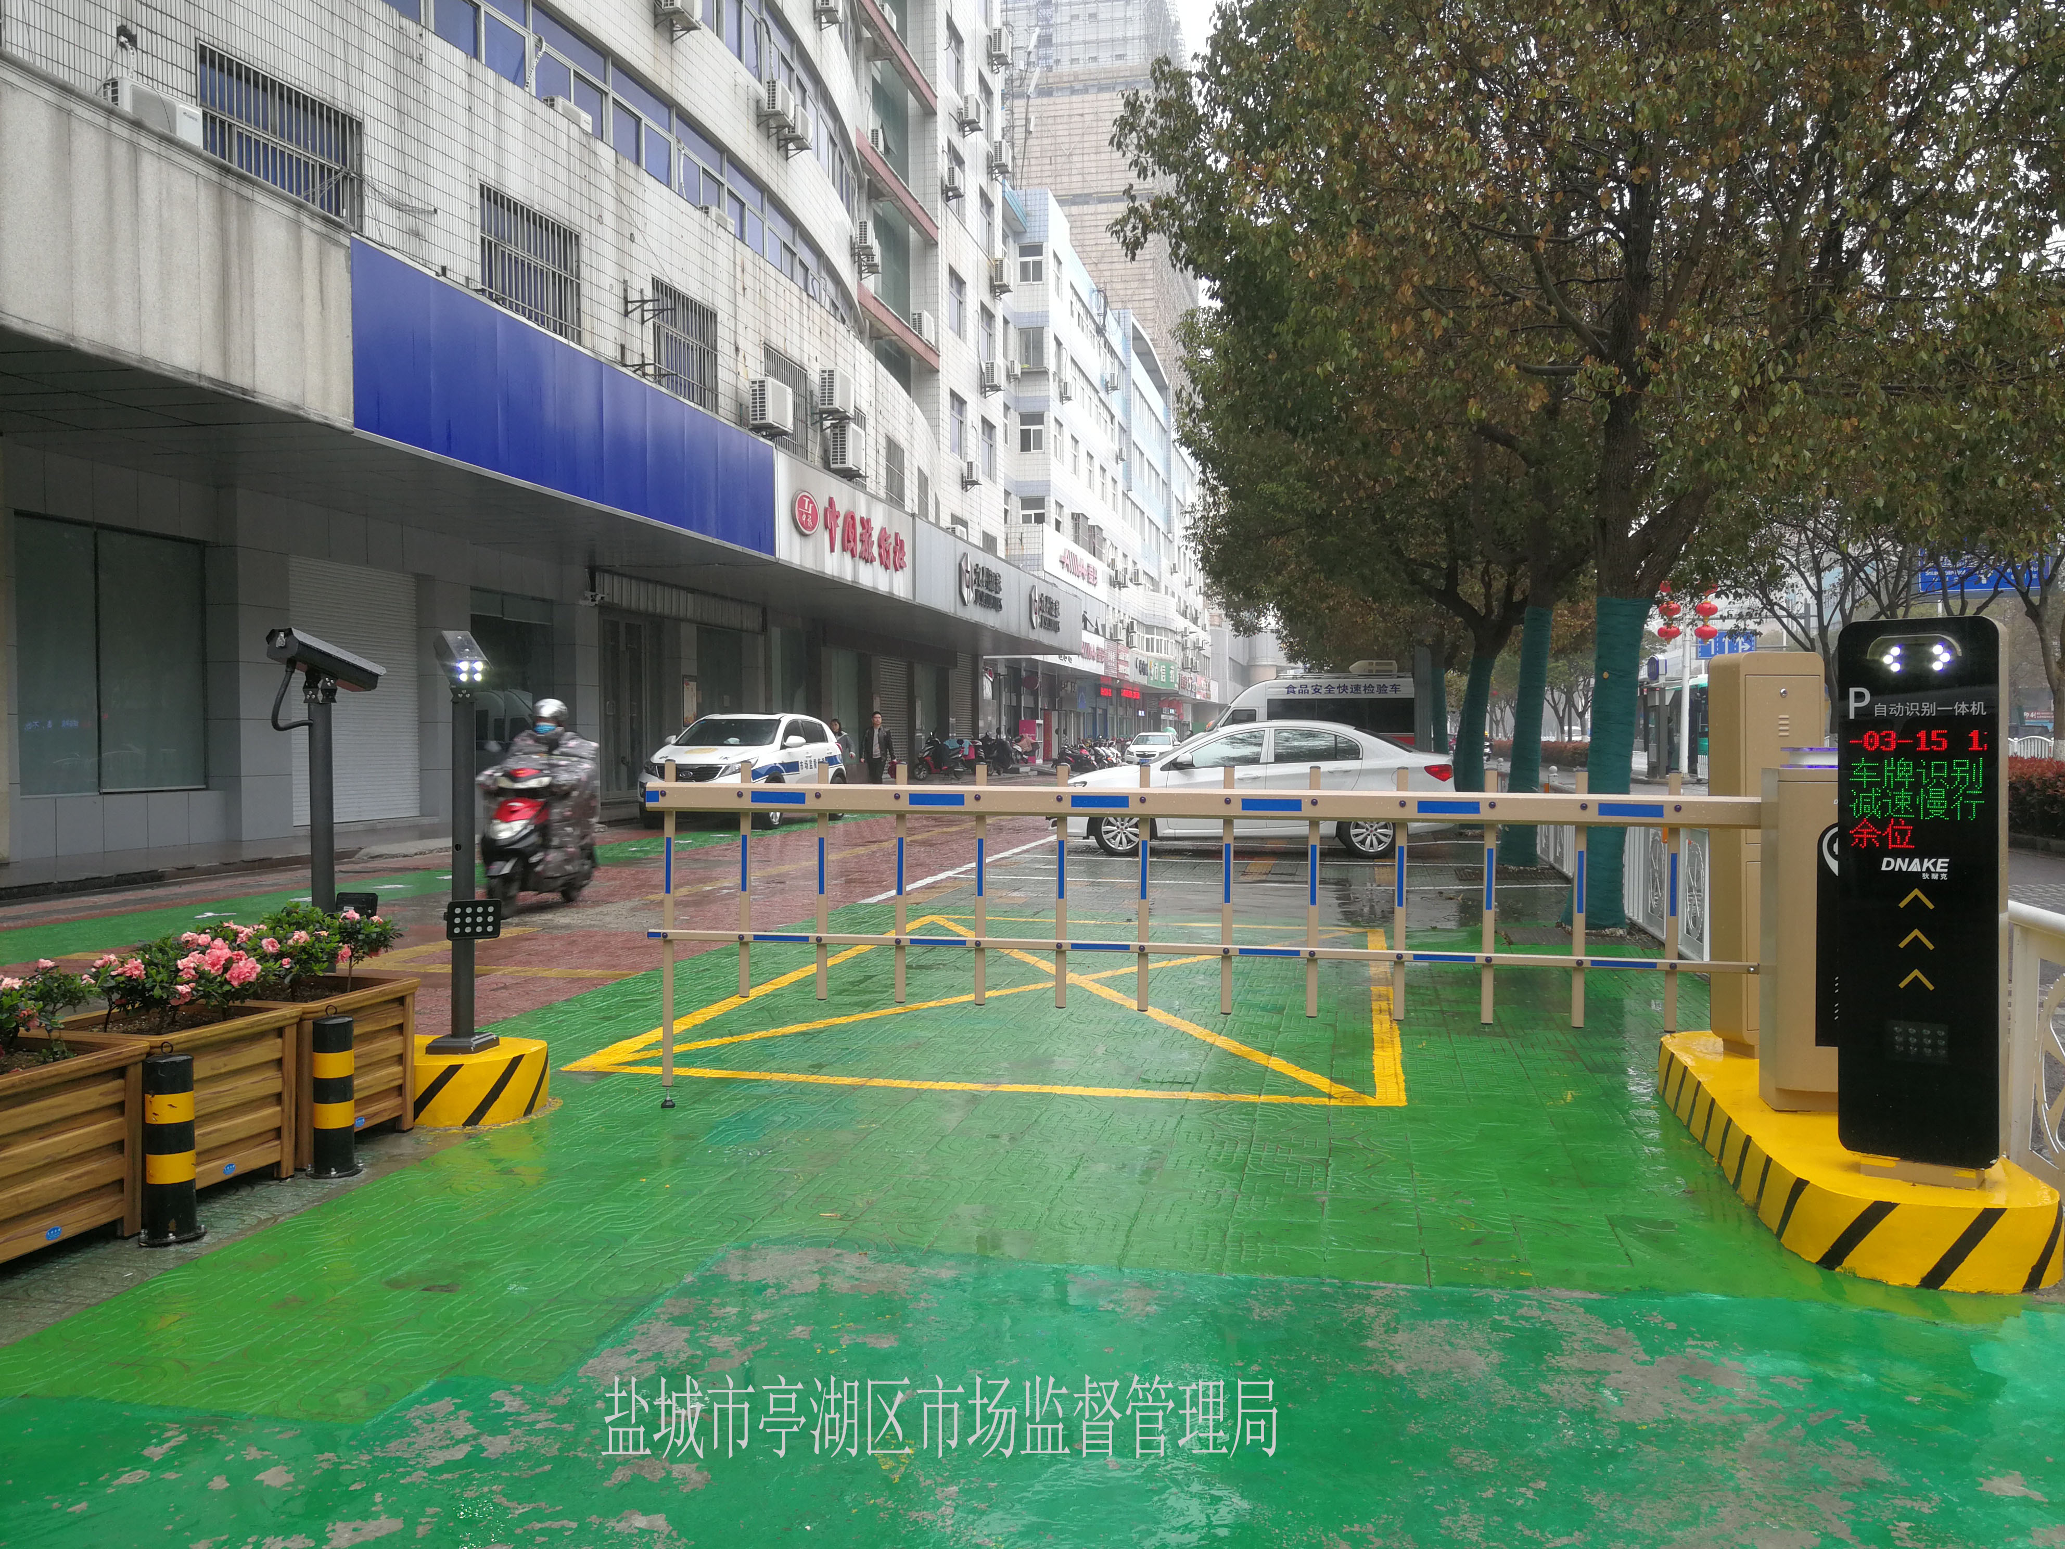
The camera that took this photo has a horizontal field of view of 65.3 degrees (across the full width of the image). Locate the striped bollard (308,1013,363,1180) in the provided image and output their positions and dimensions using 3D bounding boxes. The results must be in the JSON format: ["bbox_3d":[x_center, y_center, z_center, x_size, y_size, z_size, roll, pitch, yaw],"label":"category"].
[{"bbox_3d":[-2.160,0.984,4.980,0.155,0.490,0.155,-1,2,-24],"label":"striped bollard"}]

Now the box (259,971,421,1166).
[{"bbox_3d":[-2.477,0.970,5.366,0.600,0.500,0.600,0,1,14],"label":"box"}]

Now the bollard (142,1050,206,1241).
[{"bbox_3d":[-2.321,0.999,4.345,0.155,0.490,0.155,-1,2,-28],"label":"bollard"}]

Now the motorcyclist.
[{"bbox_3d":[-3.828,0.227,12.594,0.700,1.640,1.700,0,1,5],"label":"motorcyclist"}]

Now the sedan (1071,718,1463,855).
[{"bbox_3d":[2.540,0.152,18.429,4.480,1.480,1.800,0,1,7],"label":"sedan"}]

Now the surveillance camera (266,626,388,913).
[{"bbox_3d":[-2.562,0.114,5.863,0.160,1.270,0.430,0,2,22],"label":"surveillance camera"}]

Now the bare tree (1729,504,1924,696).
[{"bbox_3d":[14.764,-2.313,29.953,3.800,5.800,3.800,0,1,12],"label":"bare tree"}]

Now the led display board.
[{"bbox_3d":[2.290,0.289,4.142,0.360,1.380,0.200,1,2,35],"label":"led display board"}]

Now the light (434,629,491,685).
[{"bbox_3d":[-2.105,-0.429,5.944,0.120,0.120,0.370,-1,21,-29],"label":"light"}]

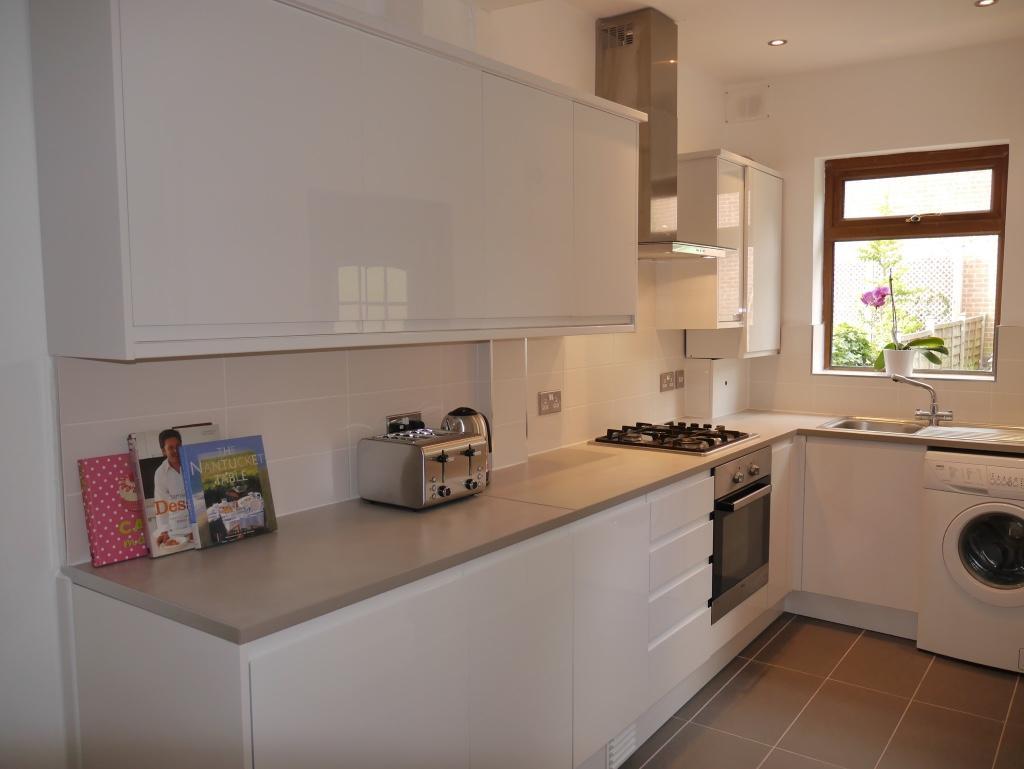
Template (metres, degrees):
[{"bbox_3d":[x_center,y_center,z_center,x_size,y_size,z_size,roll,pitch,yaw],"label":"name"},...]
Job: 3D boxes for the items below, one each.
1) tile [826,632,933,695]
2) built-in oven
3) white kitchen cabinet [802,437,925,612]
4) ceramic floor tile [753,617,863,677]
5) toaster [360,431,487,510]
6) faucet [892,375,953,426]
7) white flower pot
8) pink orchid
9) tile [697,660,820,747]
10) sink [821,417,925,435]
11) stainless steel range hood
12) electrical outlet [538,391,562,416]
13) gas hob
[{"bbox_3d":[1.526,1.134,3.373,0.300,0.010,0.600,3,6,36],"label":"tile"},{"bbox_3d":[0.716,0.569,3.450,0.570,0.595,0.595,3,6,36],"label":"built-in oven"},{"bbox_3d":[1.707,0.589,3.874,0.500,0.720,0.570,3,6,36],"label":"white kitchen cabinet"},{"bbox_3d":[1.294,1.130,3.586,0.300,0.010,0.603,3,6,36],"label":"ceramic floor tile"},{"bbox_3d":[-0.249,0.231,2.372,0.262,0.178,0.270,3,6,38],"label":"toaster"},{"bbox_3d":[1.875,0.072,3.801,0.250,0.220,0.085,1,5,16],"label":"faucet"},{"bbox_3d":[1.847,-0.099,3.958,0.137,0.128,0.137,3,6,36],"label":"white flower pot"},{"bbox_3d":[1.824,-0.437,4.160,0.090,0.110,0.120,-5,6,-40],"label":"pink orchid"},{"bbox_3d":[0.934,1.177,3.091,0.300,0.010,0.615,3,6,36],"label":"tile"},{"bbox_3d":[1.654,0.269,3.786,0.400,0.170,0.420,3,6,36],"label":"sink"},{"bbox_3d":[0.572,-0.971,3.252,0.460,0.935,0.575,3,6,37],"label":"stainless steel range hood"},{"bbox_3d":[0.152,0.069,3.153,0.012,0.086,0.146,3,6,37],"label":"electrical outlet"},{"bbox_3d":[0.676,0.205,3.408,0.510,0.050,0.595,3,6,36],"label":"gas hob"}]

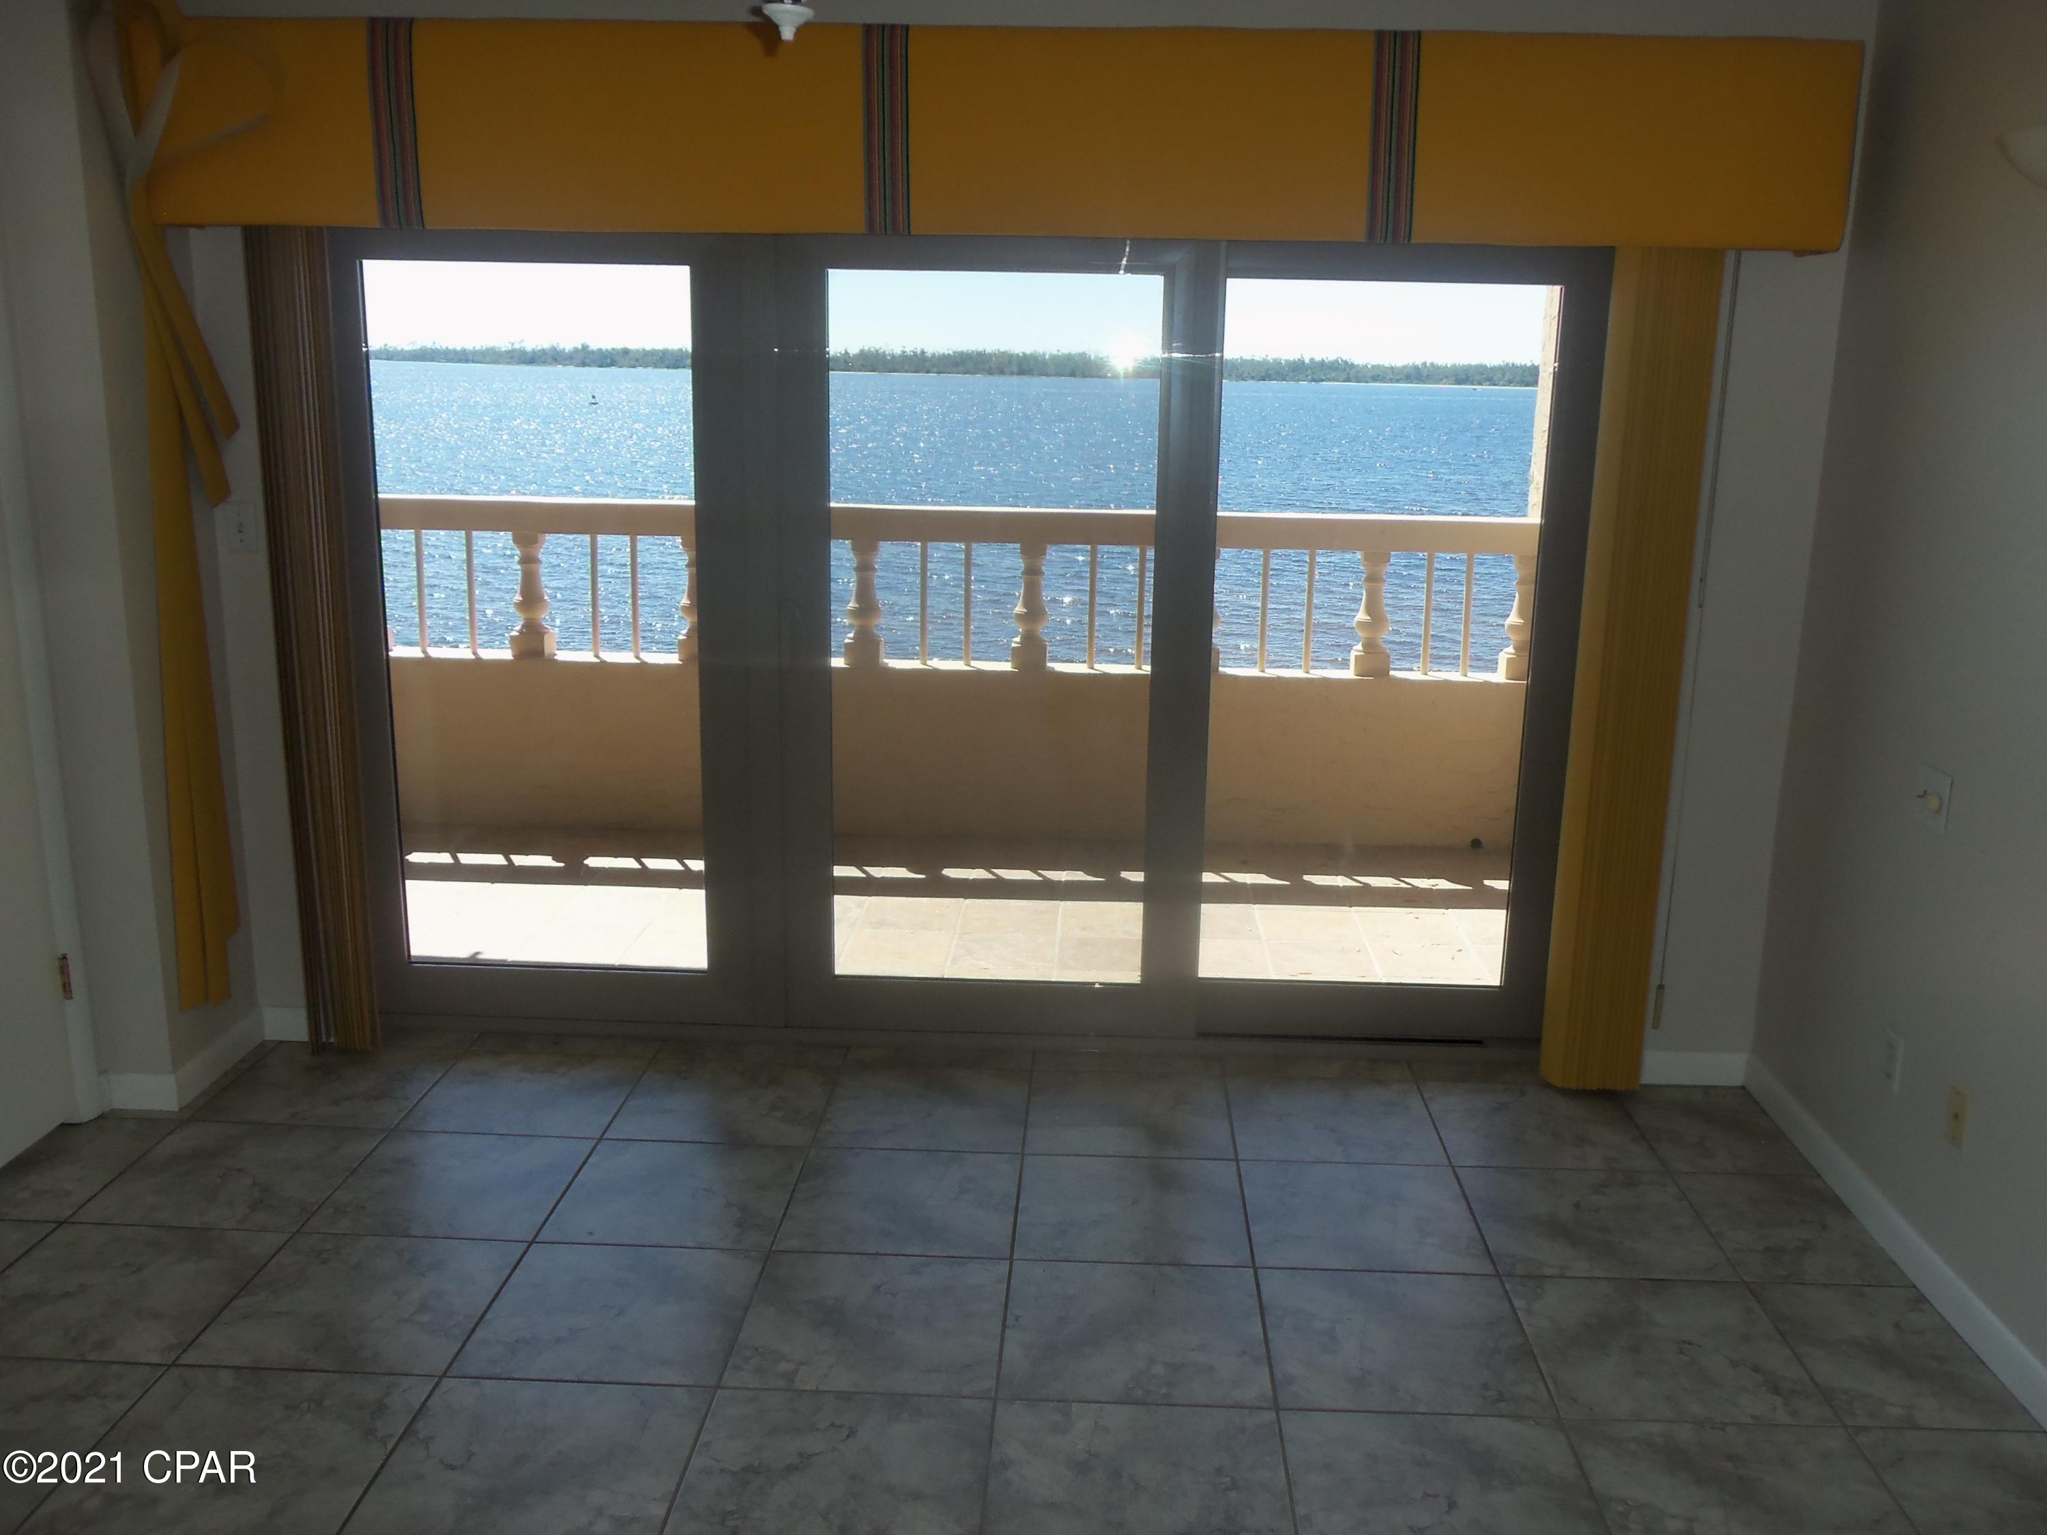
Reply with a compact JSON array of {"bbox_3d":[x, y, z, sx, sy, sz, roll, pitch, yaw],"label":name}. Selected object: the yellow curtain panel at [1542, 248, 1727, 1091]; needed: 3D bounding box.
[{"bbox_3d":[1.376,-0.225,3.744,0.217,2.019,0.097,2,13,2],"label":"yellow curtain panel"}]

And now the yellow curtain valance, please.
[{"bbox_3d":[-0.082,-1.309,3.479,3.483,0.394,0.212,2,13,2],"label":"yellow curtain valance"}]

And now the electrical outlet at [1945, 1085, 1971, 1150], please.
[{"bbox_3d":[1.694,0.636,3.006,0.008,0.114,0.071,2,13,2],"label":"electrical outlet"}]

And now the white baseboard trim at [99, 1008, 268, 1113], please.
[{"bbox_3d":[-1.972,0.681,3.914,0.162,0.087,0.420,2,13,2],"label":"white baseboard trim"}]

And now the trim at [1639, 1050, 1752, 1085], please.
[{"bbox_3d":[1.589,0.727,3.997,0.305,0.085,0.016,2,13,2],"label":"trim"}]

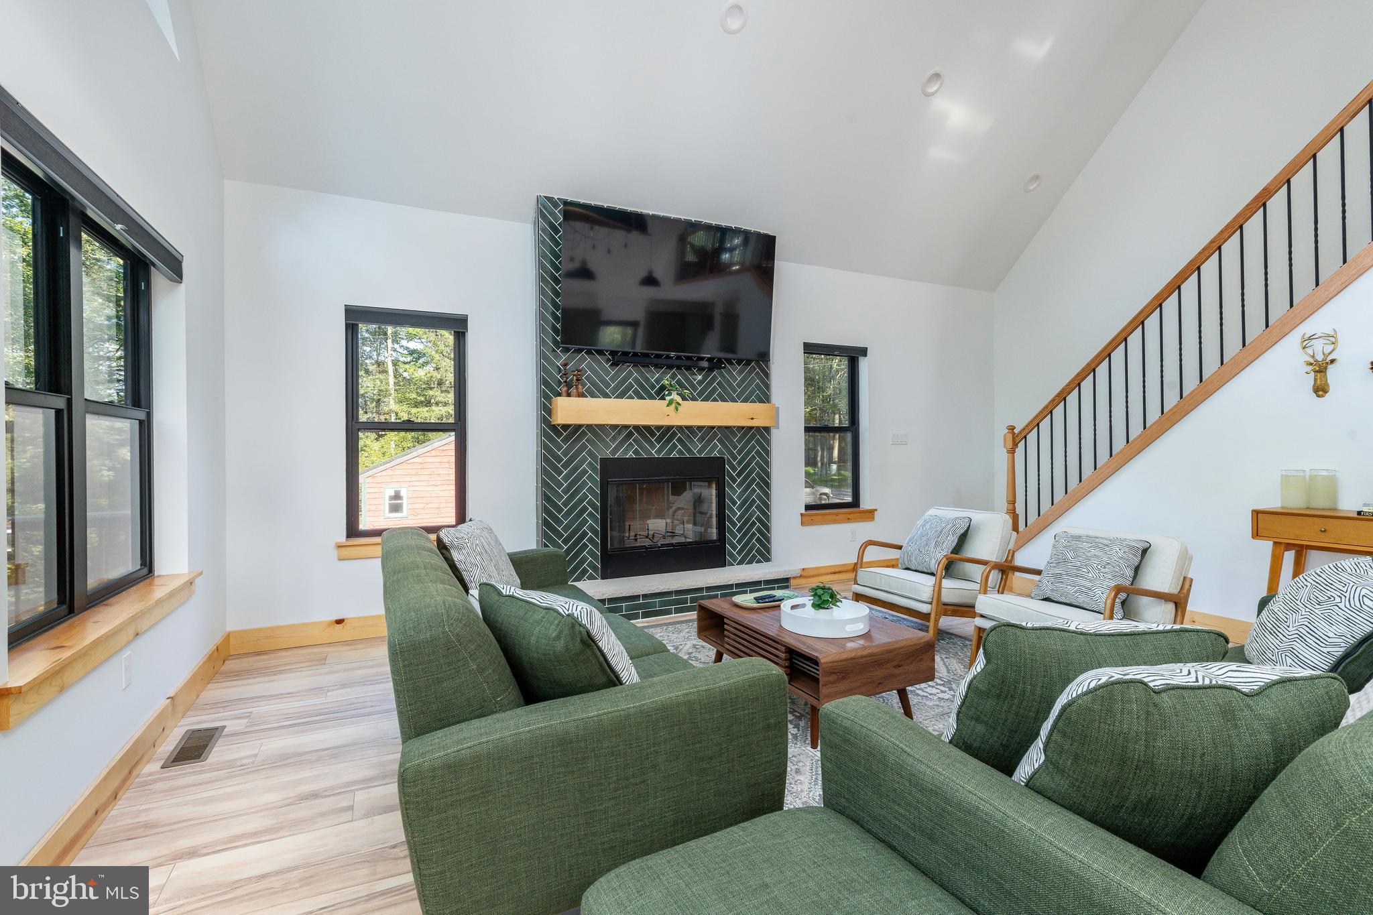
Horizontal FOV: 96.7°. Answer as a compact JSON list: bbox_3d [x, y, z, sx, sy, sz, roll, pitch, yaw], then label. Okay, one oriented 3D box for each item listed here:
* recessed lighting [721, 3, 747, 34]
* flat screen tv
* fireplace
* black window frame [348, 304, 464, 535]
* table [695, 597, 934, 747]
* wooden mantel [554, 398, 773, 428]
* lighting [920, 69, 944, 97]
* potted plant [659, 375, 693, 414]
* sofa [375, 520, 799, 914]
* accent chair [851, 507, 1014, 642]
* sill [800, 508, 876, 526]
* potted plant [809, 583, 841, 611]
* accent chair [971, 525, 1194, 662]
[{"bbox_3d":[0.295,-2.720,3.769,0.185,0.035,0.185,-14,-40,-12],"label":"recessed lighting"},{"bbox_3d":[-0.090,-1.238,4.479,1.670,0.960,0.060,-1,6,-27],"label":"flat screen tv"},{"bbox_3d":[-0.186,0.438,4.704,1.047,0.881,0.200,-1,1,-26],"label":"fireplace"},{"bbox_3d":[-1.818,-0.218,4.005,0.719,1.462,0.100,-1,1,-26],"label":"black window frame"},{"bbox_3d":[0.562,0.952,2.907,0.616,0.393,0.992,-1,1,-27],"label":"table"},{"bbox_3d":[-0.113,-0.321,4.535,1.739,0.180,0.175,-1,1,-26],"label":"wooden mantel"},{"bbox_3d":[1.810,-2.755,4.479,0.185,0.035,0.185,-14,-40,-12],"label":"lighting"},{"bbox_3d":[-0.071,-0.470,4.488,0.220,0.270,0.170,-1,1,-26],"label":"potted plant"},{"bbox_3d":[-0.633,0.753,2.306,0.915,0.830,2.180,-1,1,-27],"label":"sofa"},{"bbox_3d":[1.589,0.745,3.945,0.815,0.765,0.675,-1,1,-27],"label":"accent chair"},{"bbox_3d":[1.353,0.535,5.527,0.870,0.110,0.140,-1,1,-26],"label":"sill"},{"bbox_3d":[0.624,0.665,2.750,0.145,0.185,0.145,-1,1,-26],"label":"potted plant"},{"bbox_3d":[1.996,0.759,3.110,0.815,0.765,0.675,-1,1,-27],"label":"accent chair"}]

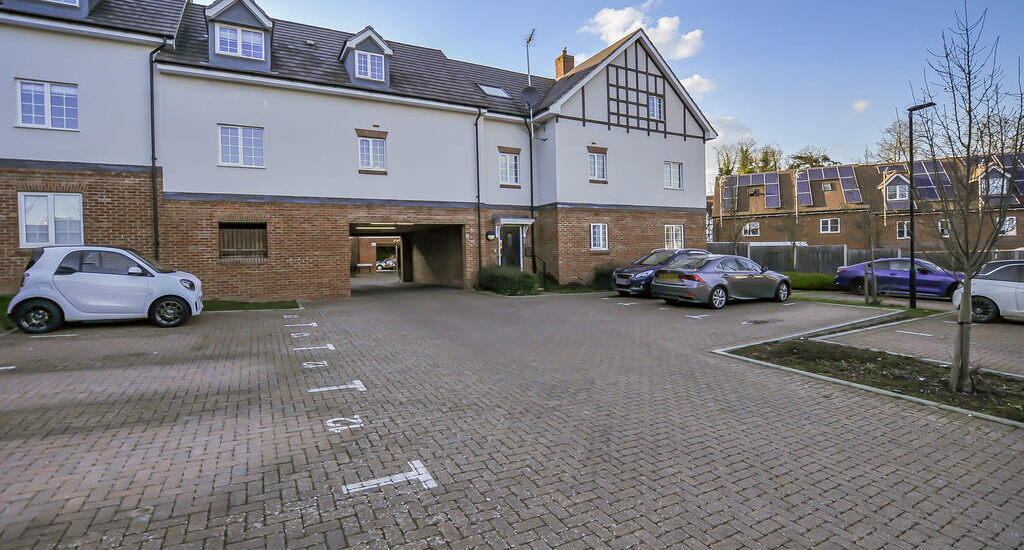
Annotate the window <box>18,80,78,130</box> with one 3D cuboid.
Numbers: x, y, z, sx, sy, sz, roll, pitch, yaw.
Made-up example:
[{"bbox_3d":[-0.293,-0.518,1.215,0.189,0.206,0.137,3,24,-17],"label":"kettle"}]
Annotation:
[{"bbox_3d":[-11.004,-4.006,10.116,1.056,1.115,0.120,-2,2,-26],"label":"window"}]

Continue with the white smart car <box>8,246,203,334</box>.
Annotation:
[{"bbox_3d":[-7.910,0.220,8.660,2.695,1.555,1.670,0,2,-29],"label":"white smart car"}]

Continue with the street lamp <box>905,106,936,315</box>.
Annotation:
[{"bbox_3d":[11.019,-1.850,11.365,0.680,5.500,0.280,-1,2,45],"label":"street lamp"}]

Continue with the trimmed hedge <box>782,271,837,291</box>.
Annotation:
[{"bbox_3d":[12.793,0.278,18.200,3.200,0.800,0.900,-1,1,28],"label":"trimmed hedge"}]

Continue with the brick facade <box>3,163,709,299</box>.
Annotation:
[{"bbox_3d":[-1.667,-1.168,14.380,22.500,3.500,1.000,-2,1,-26],"label":"brick facade"}]

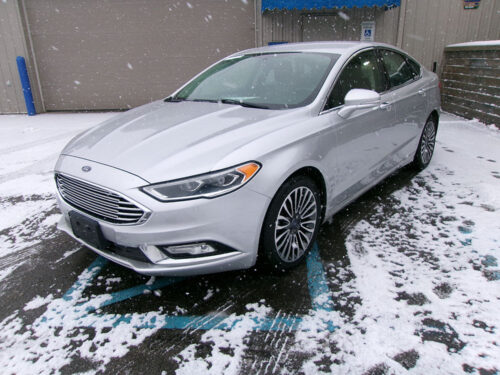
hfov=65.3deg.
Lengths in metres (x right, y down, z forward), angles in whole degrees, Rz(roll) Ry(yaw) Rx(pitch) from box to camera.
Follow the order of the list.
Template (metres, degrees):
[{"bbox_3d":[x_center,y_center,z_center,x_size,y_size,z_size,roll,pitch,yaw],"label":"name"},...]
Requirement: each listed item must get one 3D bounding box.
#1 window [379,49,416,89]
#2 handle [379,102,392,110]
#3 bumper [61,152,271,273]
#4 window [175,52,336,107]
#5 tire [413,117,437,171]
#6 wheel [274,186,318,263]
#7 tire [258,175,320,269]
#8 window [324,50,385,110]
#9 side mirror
[{"bbox_3d":[1.413,-1.145,3.734,0.090,0.370,0.800,-12,8,43],"label":"window"},{"bbox_3d":[1.105,-0.667,3.195,0.055,0.055,0.240,14,25,37],"label":"handle"},{"bbox_3d":[-0.780,0.094,2.534,1.830,0.630,0.690,14,25,37],"label":"bumper"},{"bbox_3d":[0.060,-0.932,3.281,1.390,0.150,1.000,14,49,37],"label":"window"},{"bbox_3d":[2.038,-0.548,4.650,0.235,0.670,0.670,14,25,37],"label":"tire"},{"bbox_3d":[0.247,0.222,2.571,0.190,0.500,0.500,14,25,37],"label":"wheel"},{"bbox_3d":[0.239,0.220,2.577,0.235,0.670,0.670,14,25,37],"label":"tire"},{"bbox_3d":[0.822,-0.877,3.067,0.090,0.410,1.180,-12,8,43],"label":"window"},{"bbox_3d":[0.763,-0.590,2.710,0.220,0.180,0.250,14,25,37],"label":"side mirror"}]

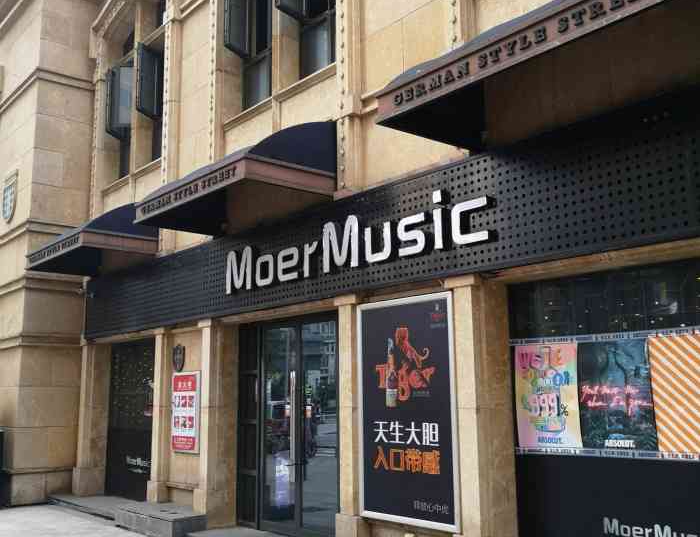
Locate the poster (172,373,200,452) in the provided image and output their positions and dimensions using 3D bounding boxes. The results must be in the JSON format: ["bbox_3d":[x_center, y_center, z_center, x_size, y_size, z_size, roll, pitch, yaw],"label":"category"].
[{"bbox_3d":[-2.157,1.882,9.531,0.050,1.048,0.743,7,-12,-39],"label":"poster"}]

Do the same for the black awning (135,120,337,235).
[{"bbox_3d":[-1.323,-1.016,8.086,1.147,0.784,2.458,7,-12,-39],"label":"black awning"}]

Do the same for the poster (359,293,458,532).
[{"bbox_3d":[0.501,1.227,6.374,0.074,1.926,1.226,7,-12,-39],"label":"poster"}]

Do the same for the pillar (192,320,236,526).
[{"bbox_3d":[-1.672,1.916,9.172,0.429,2.524,0.330,7,-12,-39],"label":"pillar"}]

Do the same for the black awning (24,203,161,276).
[{"bbox_3d":[-3.984,-0.463,11.222,1.147,0.784,2.409,7,-12,-39],"label":"black awning"}]

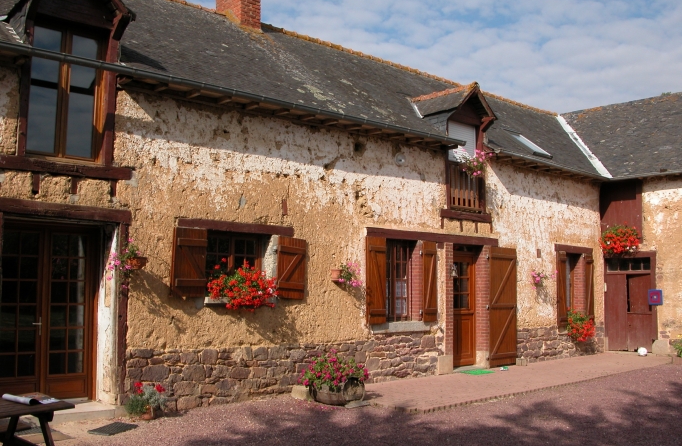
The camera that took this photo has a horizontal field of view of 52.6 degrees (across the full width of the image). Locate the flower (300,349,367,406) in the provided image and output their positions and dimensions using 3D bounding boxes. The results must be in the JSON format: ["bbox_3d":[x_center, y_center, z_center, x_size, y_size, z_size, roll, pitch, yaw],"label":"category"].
[{"bbox_3d":[-0.121,2.121,9.543,0.650,0.710,0.850,5,-6,-42],"label":"flower"}]

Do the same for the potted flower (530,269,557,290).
[{"bbox_3d":[4.165,1.162,14.192,0.450,0.410,0.430,5,-8,-41],"label":"potted flower"}]

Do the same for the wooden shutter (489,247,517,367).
[{"bbox_3d":[3.190,1.642,13.516,0.880,2.290,0.060,5,-8,-41],"label":"wooden shutter"}]

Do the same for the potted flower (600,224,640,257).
[{"bbox_3d":[6.543,0.385,16.209,0.460,0.710,0.920,5,-6,-42],"label":"potted flower"}]

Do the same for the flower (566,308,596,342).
[{"bbox_3d":[5.244,2.212,15.038,0.740,0.730,0.460,5,-8,-41],"label":"flower"}]

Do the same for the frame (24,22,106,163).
[{"bbox_3d":[-3.297,-1.554,8.355,0.920,1.600,0.120,5,-8,-41],"label":"frame"}]

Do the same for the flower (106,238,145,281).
[{"bbox_3d":[-2.595,0.441,8.353,0.450,0.530,0.360,5,-8,-41],"label":"flower"}]

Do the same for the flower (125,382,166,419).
[{"bbox_3d":[-2.379,2.161,8.404,0.500,0.460,0.420,5,-8,-41],"label":"flower"}]

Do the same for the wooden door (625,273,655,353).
[{"bbox_3d":[6.943,2.087,16.017,0.060,1.820,0.570,5,-6,-42],"label":"wooden door"}]

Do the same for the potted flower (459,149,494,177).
[{"bbox_3d":[2.572,-1.127,13.079,0.760,0.510,0.460,5,-8,-41],"label":"potted flower"}]

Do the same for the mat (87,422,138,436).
[{"bbox_3d":[-2.536,2.289,7.686,0.360,0.020,0.530,-1,-5,17],"label":"mat"}]

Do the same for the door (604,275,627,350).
[{"bbox_3d":[6.571,2.126,16.425,0.060,1.830,0.550,5,-6,-42],"label":"door"}]

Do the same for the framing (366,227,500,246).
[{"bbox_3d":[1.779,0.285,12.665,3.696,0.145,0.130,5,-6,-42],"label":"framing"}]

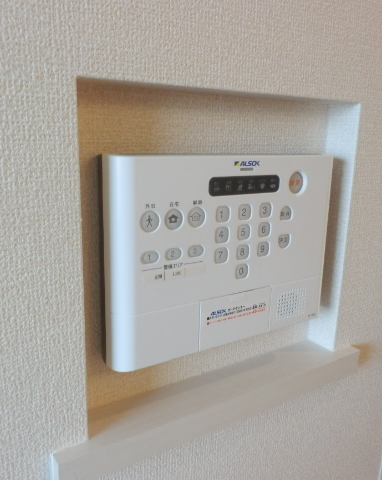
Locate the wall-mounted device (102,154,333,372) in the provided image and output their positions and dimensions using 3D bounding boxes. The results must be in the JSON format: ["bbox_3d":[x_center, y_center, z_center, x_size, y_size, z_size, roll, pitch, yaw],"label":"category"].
[{"bbox_3d":[0.030,0.009,0.379,0.218,0.160,0.028,-7,16,-32],"label":"wall-mounted device"}]

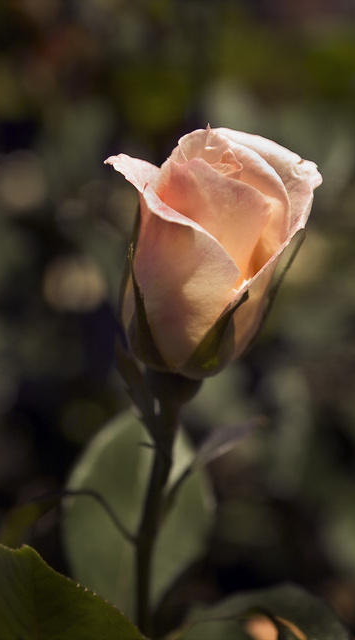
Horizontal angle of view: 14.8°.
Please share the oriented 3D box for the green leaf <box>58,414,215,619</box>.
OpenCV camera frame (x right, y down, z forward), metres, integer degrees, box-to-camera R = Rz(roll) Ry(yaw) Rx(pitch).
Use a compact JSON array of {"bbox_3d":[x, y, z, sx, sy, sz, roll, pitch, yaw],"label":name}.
[{"bbox_3d":[-0.010,0.052,0.360,0.040,0.056,0.012,2,-12,0],"label":"green leaf"}]

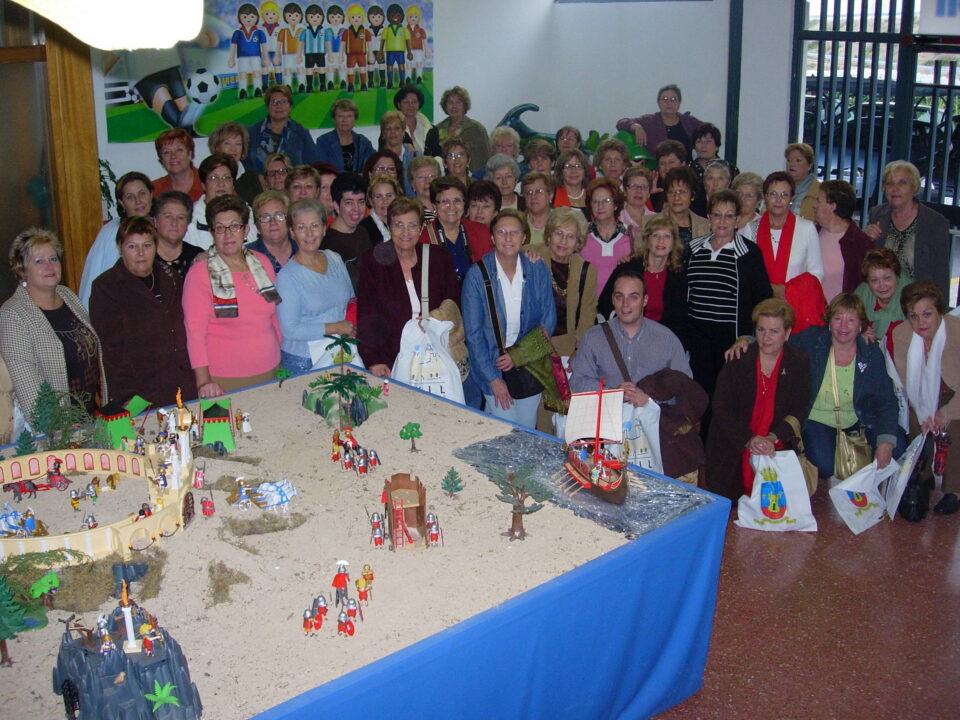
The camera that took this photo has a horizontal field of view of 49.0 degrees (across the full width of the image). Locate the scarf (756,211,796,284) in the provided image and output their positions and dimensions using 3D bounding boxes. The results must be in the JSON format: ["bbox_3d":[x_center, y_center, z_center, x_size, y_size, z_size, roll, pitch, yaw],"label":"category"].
[{"bbox_3d":[1.628,-0.607,5.788,0.220,0.420,0.200,4,17,14],"label":"scarf"}]

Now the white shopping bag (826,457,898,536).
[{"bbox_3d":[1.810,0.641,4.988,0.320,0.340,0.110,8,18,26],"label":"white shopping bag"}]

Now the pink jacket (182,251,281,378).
[{"bbox_3d":[-1.113,-0.208,4.720,0.430,0.560,0.290,-7,18,-21],"label":"pink jacket"}]

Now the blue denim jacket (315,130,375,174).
[{"bbox_3d":[-0.923,-1.277,7.179,0.460,0.620,0.270,-2,16,-7],"label":"blue denim jacket"}]

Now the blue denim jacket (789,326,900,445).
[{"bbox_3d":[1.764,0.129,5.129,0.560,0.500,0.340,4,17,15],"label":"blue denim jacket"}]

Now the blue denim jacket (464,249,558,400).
[{"bbox_3d":[0.130,-0.155,4.729,0.440,0.640,0.280,-1,16,0],"label":"blue denim jacket"}]

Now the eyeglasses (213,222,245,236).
[{"bbox_3d":[-1.096,-0.569,4.593,0.138,0.045,0.140,-5,17,-14],"label":"eyeglasses"}]

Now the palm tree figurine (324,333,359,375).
[{"bbox_3d":[-0.610,0.002,4.637,0.155,0.240,0.150,-3,17,-10],"label":"palm tree figurine"}]

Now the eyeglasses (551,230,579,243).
[{"bbox_3d":[0.400,-0.582,4.989,0.135,0.045,0.140,12,17,-1],"label":"eyeglasses"}]

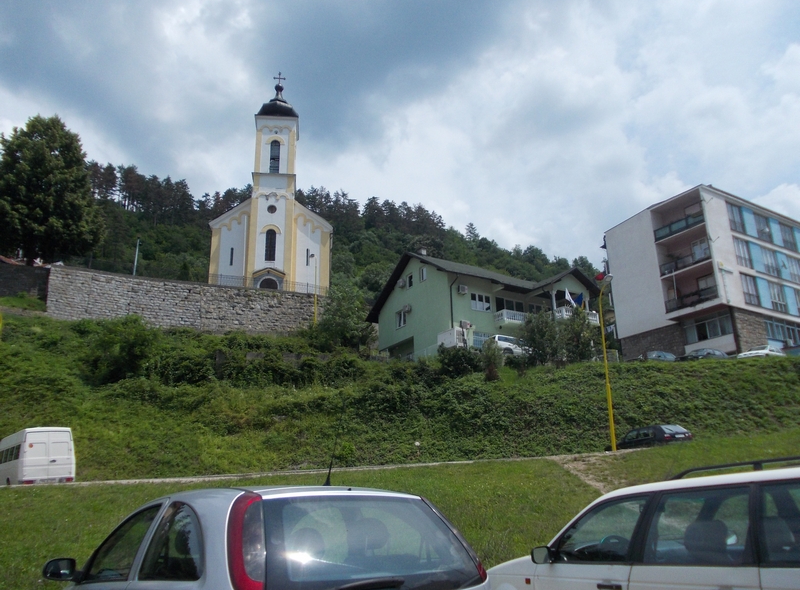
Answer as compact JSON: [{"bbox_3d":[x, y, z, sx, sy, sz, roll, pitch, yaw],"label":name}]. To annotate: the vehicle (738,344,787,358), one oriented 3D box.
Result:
[{"bbox_3d":[22.075,3.855,39.434,3.950,1.400,1.620,14,-24,-37],"label":"vehicle"}]

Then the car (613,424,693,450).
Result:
[{"bbox_3d":[11.463,6.909,30.024,1.690,1.420,4.020,3,-18,-22],"label":"car"}]

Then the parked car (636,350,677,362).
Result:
[{"bbox_3d":[17.450,4.659,44.458,4.100,1.430,1.680,13,-23,-36],"label":"parked car"}]

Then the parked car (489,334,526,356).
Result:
[{"bbox_3d":[8.337,3.714,45.416,4.150,1.500,1.700,13,-23,-24],"label":"parked car"}]

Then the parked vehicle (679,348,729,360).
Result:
[{"bbox_3d":[19.741,4.323,42.005,4.150,1.450,1.700,13,-23,-36],"label":"parked vehicle"}]

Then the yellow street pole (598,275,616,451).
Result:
[{"bbox_3d":[9.634,2.952,29.259,0.850,8.100,0.300,-12,-23,33],"label":"yellow street pole"}]

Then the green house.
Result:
[{"bbox_3d":[7.039,2.372,56.715,15.600,10.434,13.000,11,-22,-32],"label":"green house"}]

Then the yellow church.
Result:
[{"bbox_3d":[-13.610,-7.850,73.089,11.484,25.656,20.000,2,-19,-7],"label":"yellow church"}]

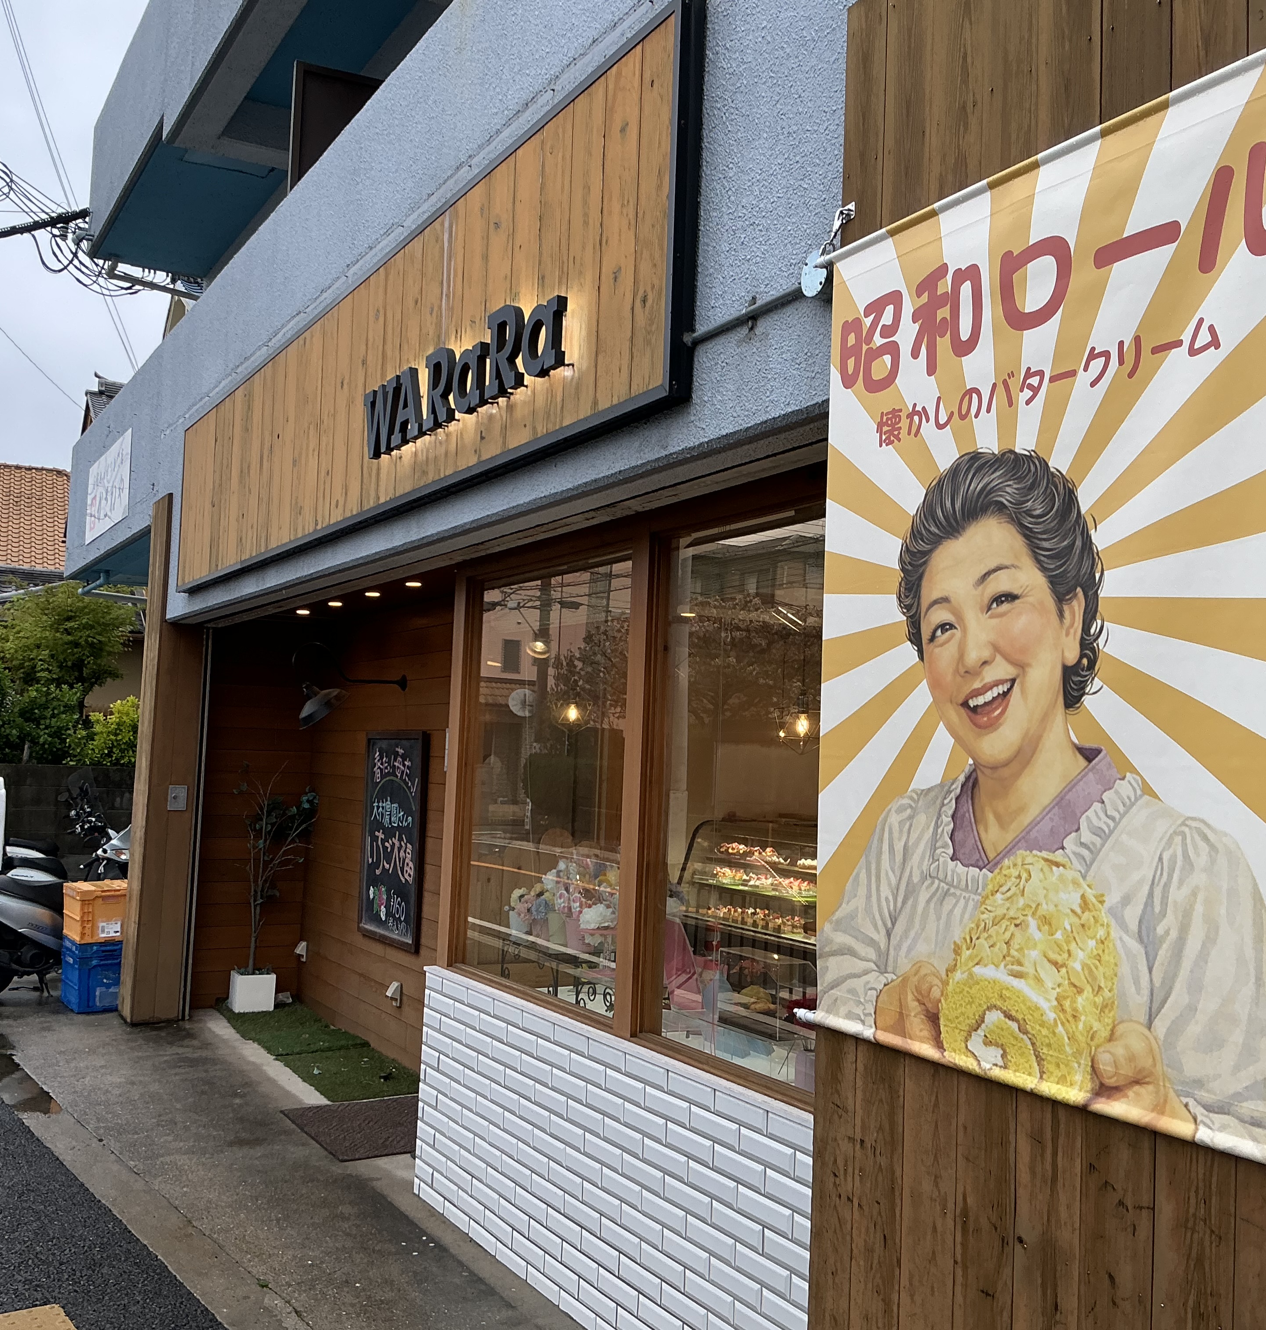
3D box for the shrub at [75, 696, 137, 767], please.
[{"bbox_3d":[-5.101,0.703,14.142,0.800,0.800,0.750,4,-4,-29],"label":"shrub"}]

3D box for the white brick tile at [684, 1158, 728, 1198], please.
[{"bbox_3d":[0.204,1.308,3.611,0.020,0.067,0.228,4,-4,-29],"label":"white brick tile"}]

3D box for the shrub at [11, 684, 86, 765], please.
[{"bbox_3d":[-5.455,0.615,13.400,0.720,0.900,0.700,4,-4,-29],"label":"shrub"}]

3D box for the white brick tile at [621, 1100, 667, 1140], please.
[{"bbox_3d":[0.032,1.243,3.897,0.014,0.061,0.226,4,-4,-29],"label":"white brick tile"}]

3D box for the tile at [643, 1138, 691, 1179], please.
[{"bbox_3d":[0.091,1.338,3.858,0.015,0.063,0.228,4,-4,-29],"label":"tile"}]

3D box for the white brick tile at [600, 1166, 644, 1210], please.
[{"bbox_3d":[-0.032,1.454,3.984,0.014,0.061,0.226,4,-4,-29],"label":"white brick tile"}]

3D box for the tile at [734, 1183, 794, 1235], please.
[{"bbox_3d":[0.320,1.319,3.448,0.015,0.063,0.228,4,-4,-29],"label":"tile"}]

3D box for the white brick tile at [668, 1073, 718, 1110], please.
[{"bbox_3d":[0.157,1.124,3.770,0.015,0.063,0.228,4,-4,-29],"label":"white brick tile"}]

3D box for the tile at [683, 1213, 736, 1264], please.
[{"bbox_3d":[0.200,1.468,3.668,0.014,0.062,0.228,4,-4,-29],"label":"tile"}]

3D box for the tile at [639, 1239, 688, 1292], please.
[{"bbox_3d":[0.080,1.617,3.839,0.015,0.063,0.228,4,-4,-29],"label":"tile"}]

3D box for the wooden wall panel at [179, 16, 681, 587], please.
[{"bbox_3d":[-1.214,-1.006,5.837,0.060,0.912,5.441,4,-4,-29],"label":"wooden wall panel"}]

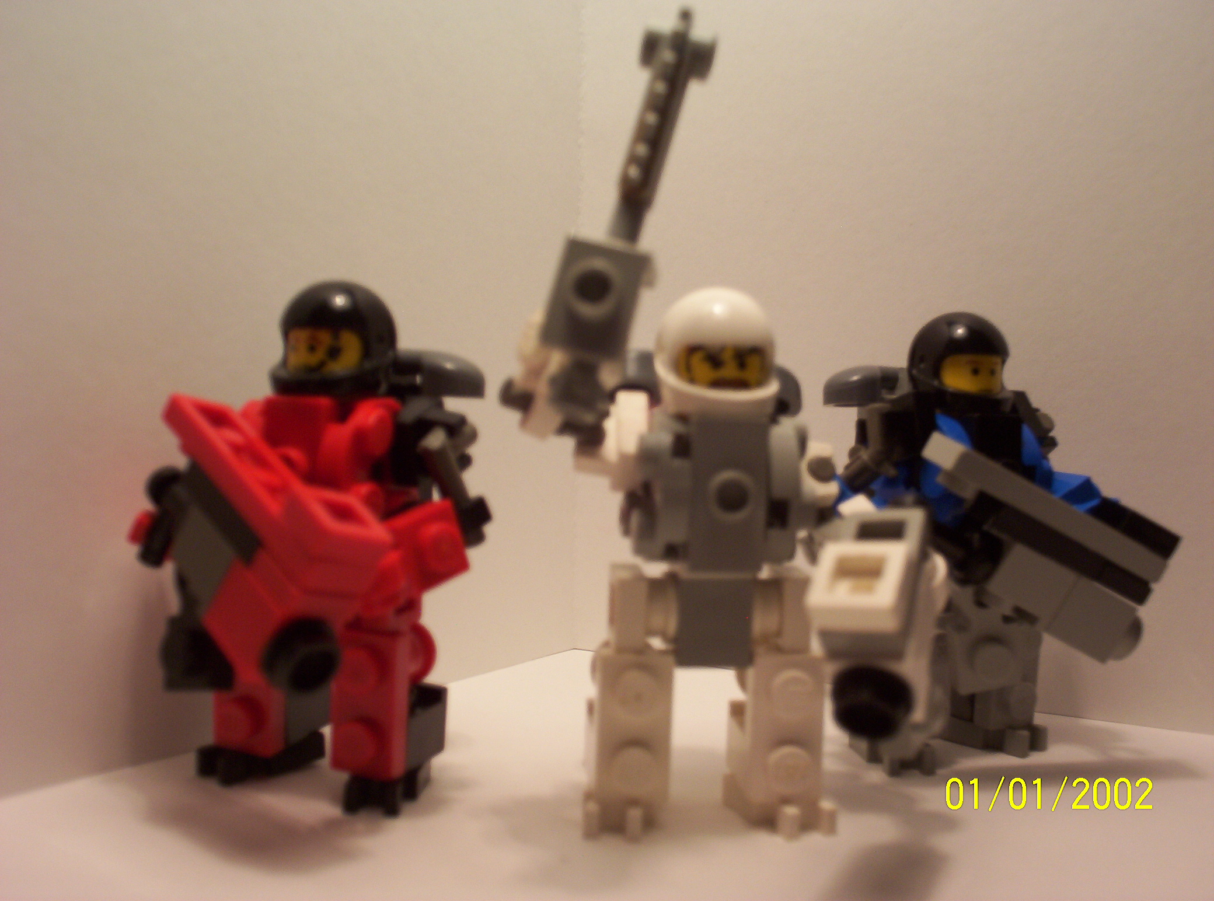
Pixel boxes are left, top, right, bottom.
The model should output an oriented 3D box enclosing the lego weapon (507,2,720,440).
[{"bbox_3d":[0.001,-0.022,0.122,0.011,0.043,0.009,17,-5,0],"label":"lego weapon"}]

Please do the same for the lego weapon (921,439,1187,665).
[{"bbox_3d":[0.052,0.011,0.154,0.034,0.018,0.009,27,8,-16],"label":"lego weapon"}]

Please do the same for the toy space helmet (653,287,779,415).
[{"bbox_3d":[0.012,-0.011,0.135,0.013,0.013,0.014,0,1,-11],"label":"toy space helmet"}]

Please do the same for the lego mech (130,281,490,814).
[{"bbox_3d":[-0.032,0.009,0.143,0.035,0.057,0.033,1,2,18],"label":"lego mech"}]

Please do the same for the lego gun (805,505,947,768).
[{"bbox_3d":[0.027,0.016,0.121,0.011,0.017,0.018,-1,37,22],"label":"lego gun"}]

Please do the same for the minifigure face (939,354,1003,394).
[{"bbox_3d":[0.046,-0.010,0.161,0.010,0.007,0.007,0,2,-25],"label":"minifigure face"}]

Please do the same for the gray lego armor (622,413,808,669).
[{"bbox_3d":[0.012,0.009,0.135,0.019,0.026,0.015,0,1,-4],"label":"gray lego armor"}]

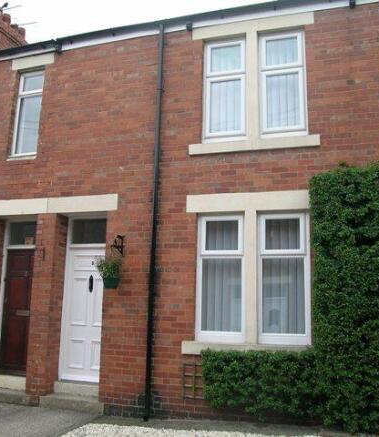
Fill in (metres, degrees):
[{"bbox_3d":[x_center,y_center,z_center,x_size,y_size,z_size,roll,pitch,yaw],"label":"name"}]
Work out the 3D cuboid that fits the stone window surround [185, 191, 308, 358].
[{"bbox_3d":[0.827,0.729,6.286,1.830,2.170,0.190,-2,-10,17],"label":"stone window surround"}]

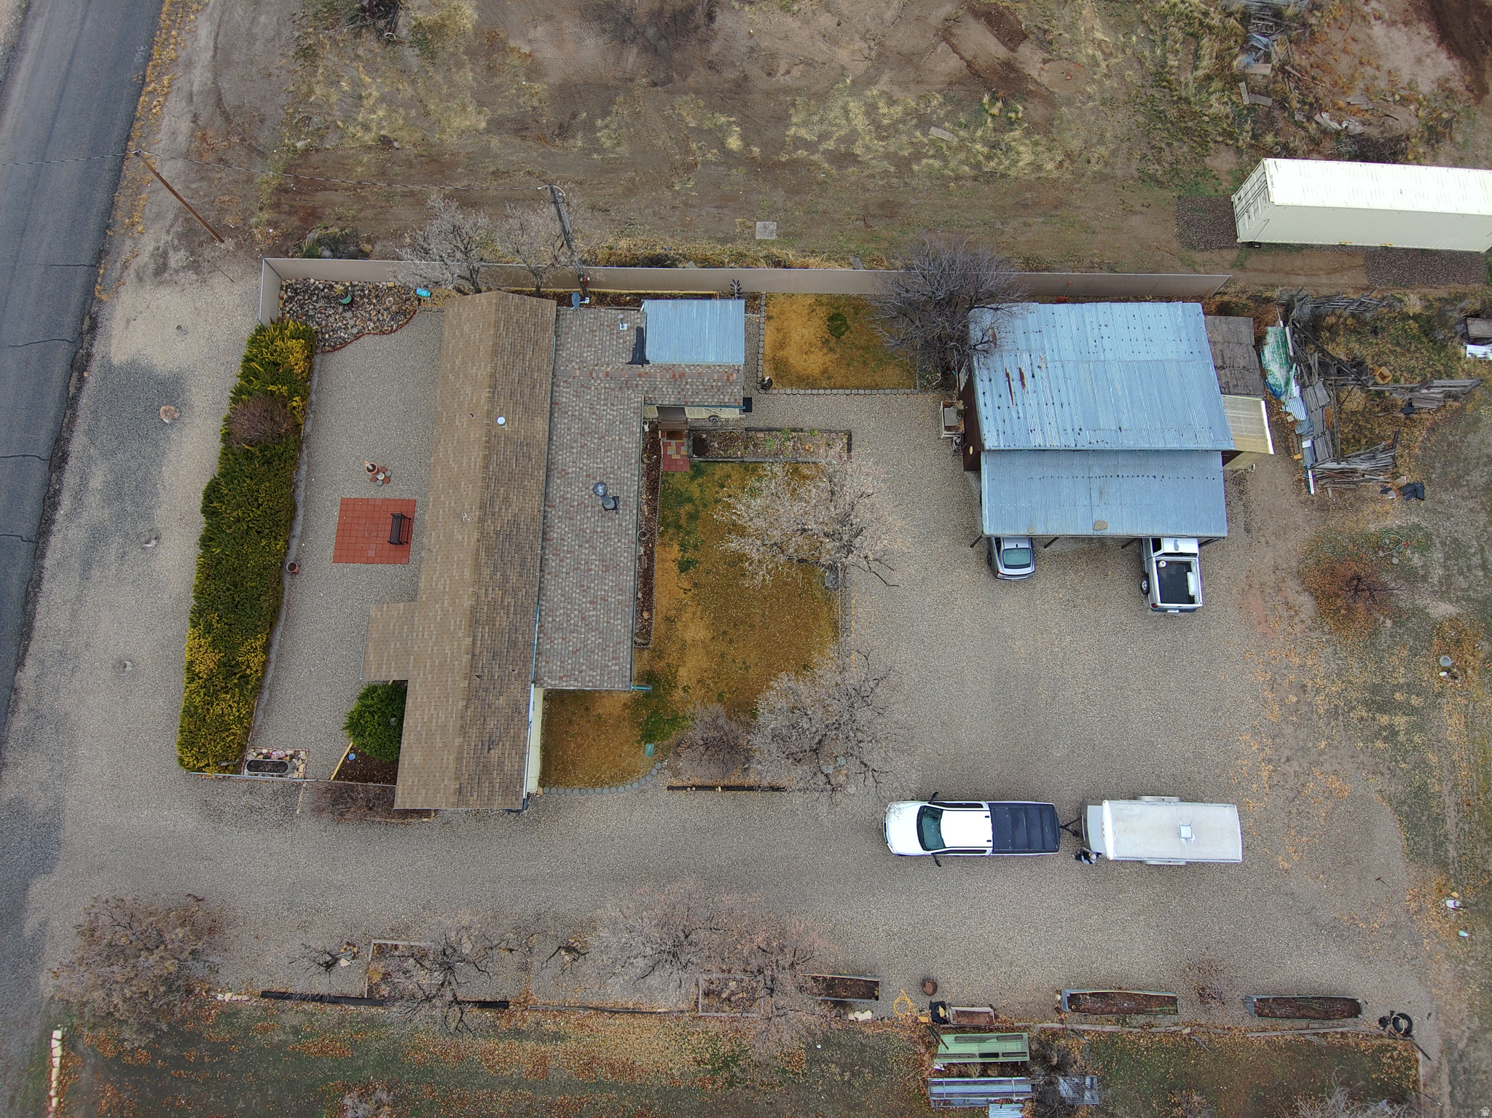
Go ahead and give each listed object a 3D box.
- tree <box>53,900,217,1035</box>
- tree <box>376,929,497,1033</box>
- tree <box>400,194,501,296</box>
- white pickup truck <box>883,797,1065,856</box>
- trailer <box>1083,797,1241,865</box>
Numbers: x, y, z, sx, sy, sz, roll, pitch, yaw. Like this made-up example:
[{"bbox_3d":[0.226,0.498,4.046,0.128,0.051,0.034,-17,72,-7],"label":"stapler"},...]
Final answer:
[{"bbox_3d":[-22.194,14.791,33.323,5.530,4.600,4.560,0,76,-1],"label":"tree"},{"bbox_3d":[-11.236,15.348,33.146,4.356,3.500,3.564,0,75,-1],"label":"tree"},{"bbox_3d":[-13.017,-13.756,40.139,4.200,5.200,4.100,0,76,-1],"label":"tree"},{"bbox_3d":[8.957,10.679,35.831,6.750,1.980,2.080,1,76,-1],"label":"white pickup truck"},{"bbox_3d":[16.122,10.656,35.440,5.494,2.550,2.455,2,75,-1],"label":"trailer"}]

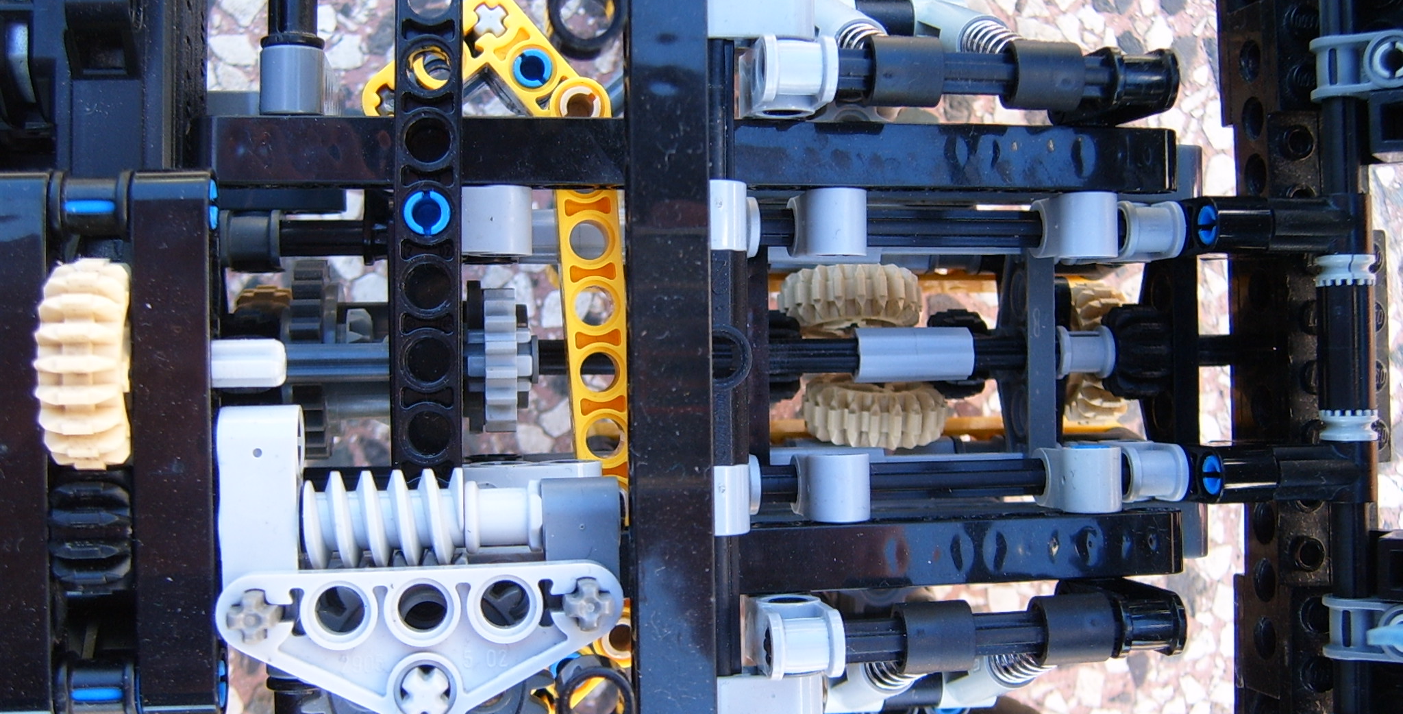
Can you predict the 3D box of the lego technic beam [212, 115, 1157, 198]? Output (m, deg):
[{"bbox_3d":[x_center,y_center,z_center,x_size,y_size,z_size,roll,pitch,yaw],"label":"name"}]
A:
[{"bbox_3d":[0.002,-0.024,0.186,0.119,0.008,0.008,-1,90,-10],"label":"lego technic beam"}]

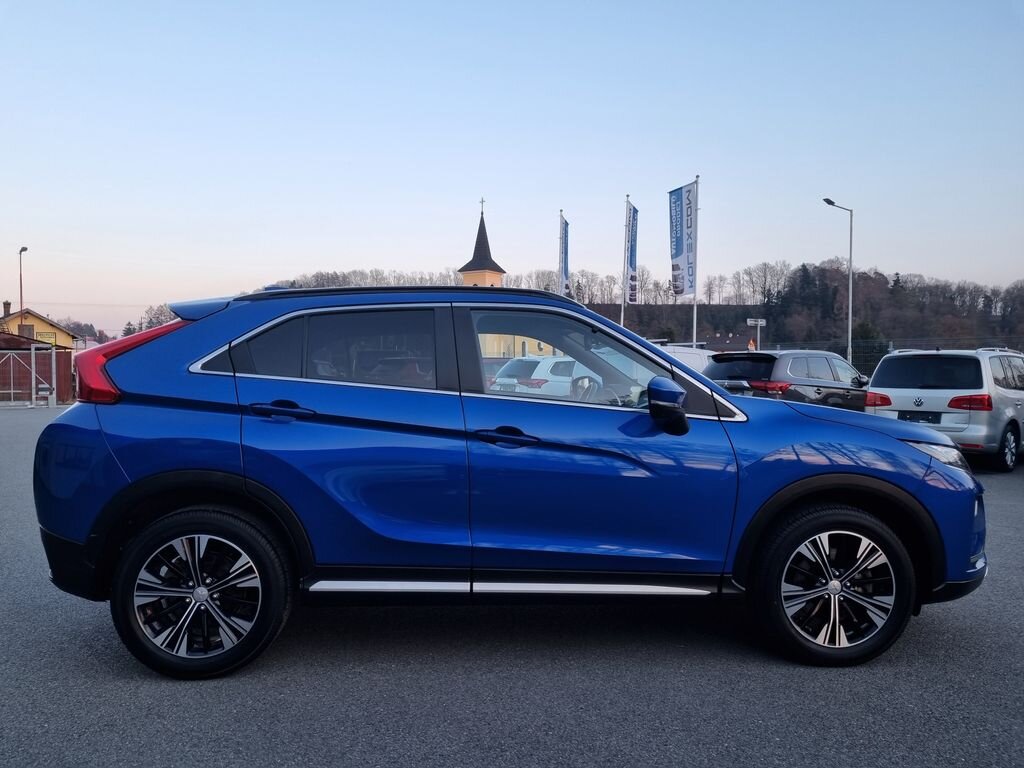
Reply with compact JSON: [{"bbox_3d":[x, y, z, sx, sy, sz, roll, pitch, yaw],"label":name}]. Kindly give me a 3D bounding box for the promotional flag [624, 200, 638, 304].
[{"bbox_3d":[3.823,-4.067,24.291,0.080,3.150,1.260,1,0,25],"label":"promotional flag"}]

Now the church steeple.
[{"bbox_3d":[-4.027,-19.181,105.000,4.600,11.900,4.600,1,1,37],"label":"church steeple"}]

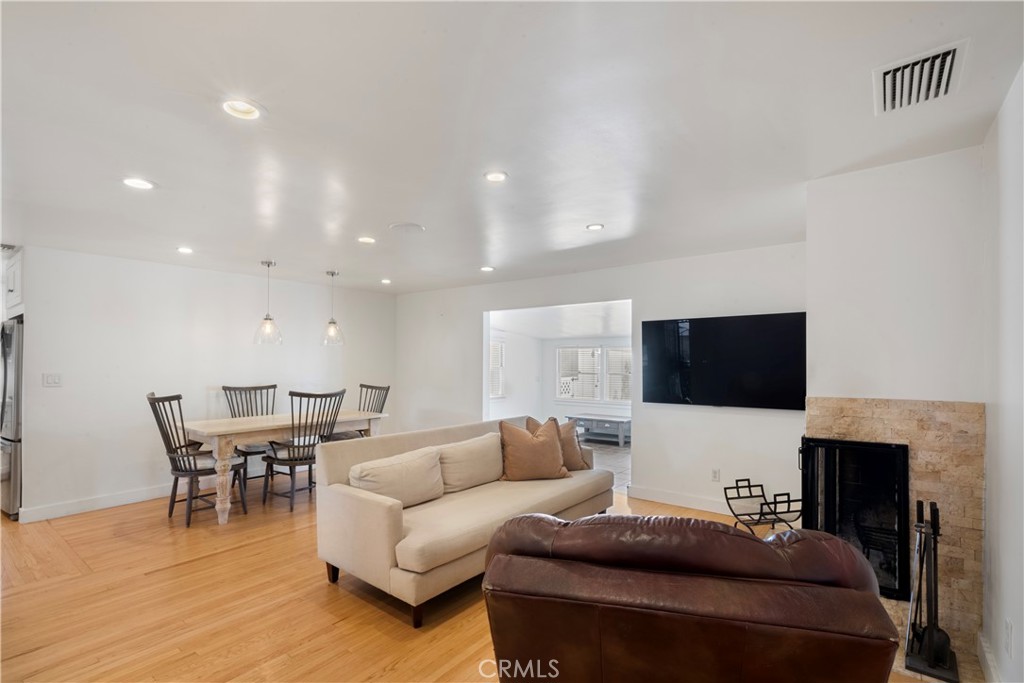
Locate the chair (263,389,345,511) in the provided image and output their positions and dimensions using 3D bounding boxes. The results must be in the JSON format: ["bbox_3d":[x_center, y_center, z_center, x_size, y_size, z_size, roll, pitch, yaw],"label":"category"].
[{"bbox_3d":[-1.995,1.032,4.421,0.665,1.098,0.529,-1,-2,35],"label":"chair"}]

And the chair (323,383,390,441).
[{"bbox_3d":[-1.781,1.059,5.195,0.529,1.098,0.665,-2,-3,39],"label":"chair"}]

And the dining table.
[{"bbox_3d":[-2.297,1.196,4.717,0.889,0.791,1.788,-2,-3,39],"label":"dining table"}]

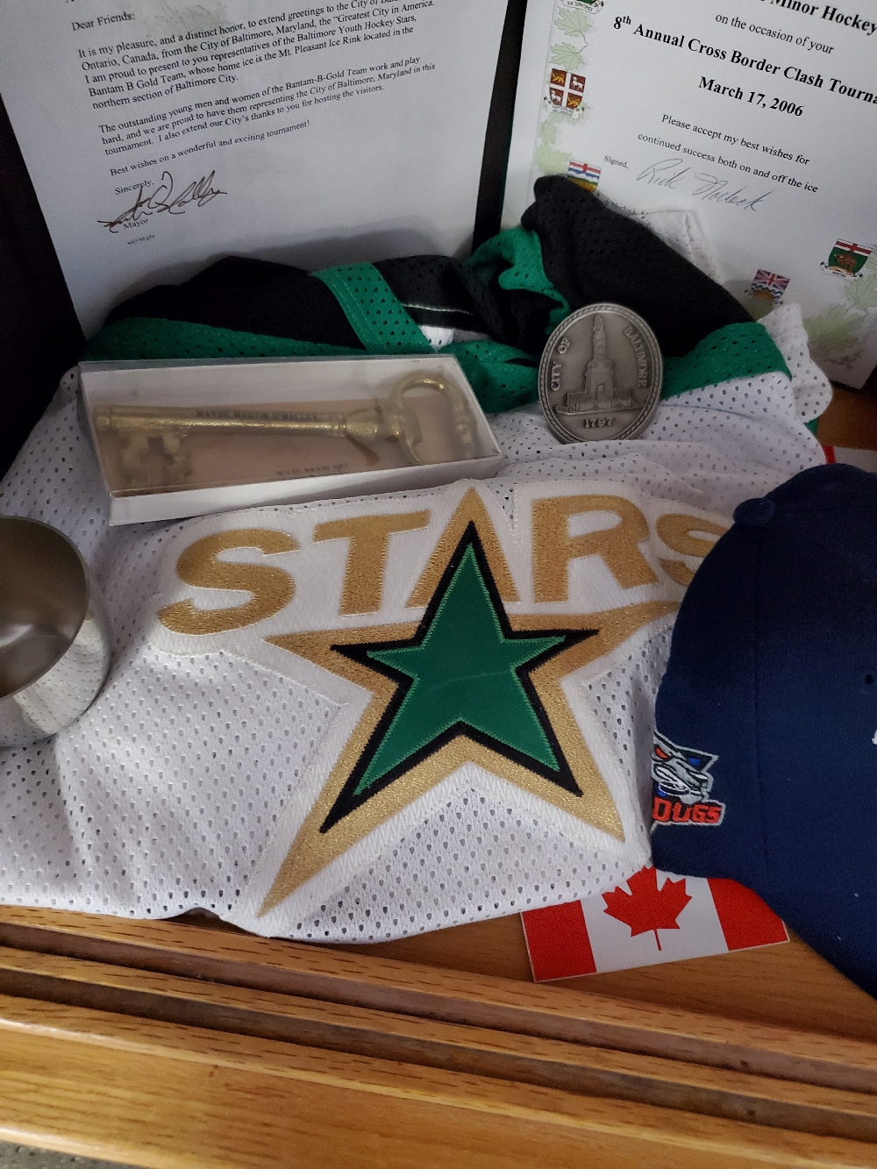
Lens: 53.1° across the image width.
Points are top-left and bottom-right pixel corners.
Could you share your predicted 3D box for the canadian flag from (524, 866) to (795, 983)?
[{"bbox_3d":[0.083,0.125,0.347,0.102,0.002,0.045,-6,58,-8],"label":"canadian flag"}]

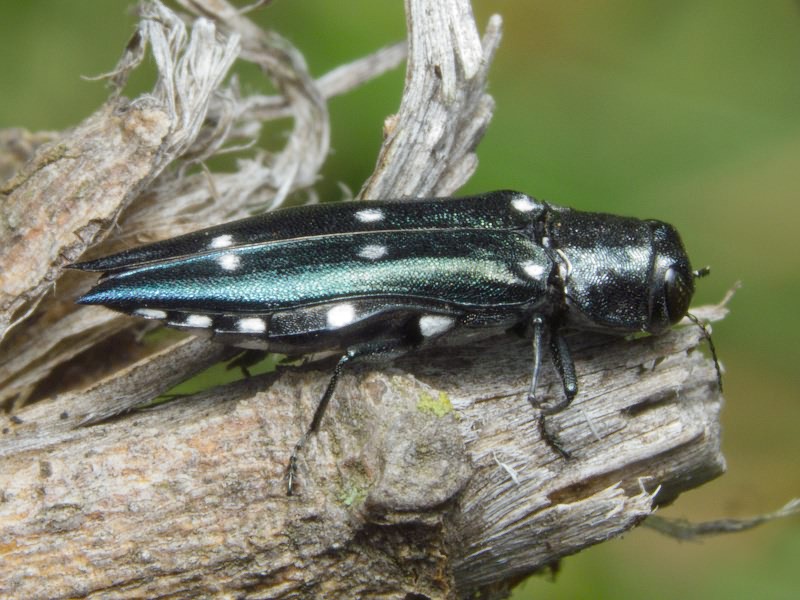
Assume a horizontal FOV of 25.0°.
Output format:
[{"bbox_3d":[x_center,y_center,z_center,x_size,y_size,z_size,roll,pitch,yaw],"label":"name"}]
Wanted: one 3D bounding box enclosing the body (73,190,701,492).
[{"bbox_3d":[0.000,0.000,0.035,0.012,0.004,0.006,-2,44,-3],"label":"body"}]

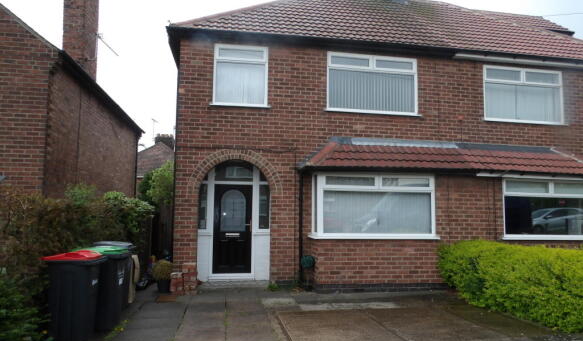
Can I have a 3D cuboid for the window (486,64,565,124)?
[{"bbox_3d":[5.480,-1.765,9.584,2.131,1.323,0.120,2,-5,-10],"label":"window"}]

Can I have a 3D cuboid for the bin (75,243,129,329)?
[{"bbox_3d":[-2.576,1.541,5.441,0.640,1.060,0.540,1,-5,-6],"label":"bin"}]

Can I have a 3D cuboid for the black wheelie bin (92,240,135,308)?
[{"bbox_3d":[-2.801,1.626,6.362,0.620,1.050,0.530,2,-5,-7],"label":"black wheelie bin"}]

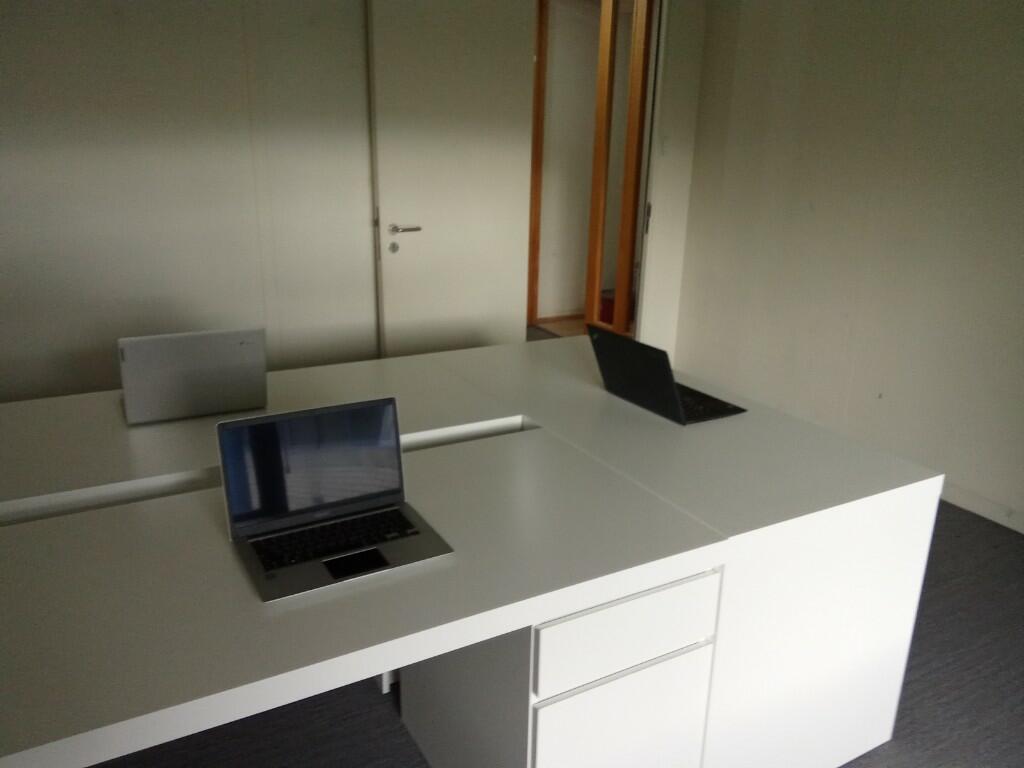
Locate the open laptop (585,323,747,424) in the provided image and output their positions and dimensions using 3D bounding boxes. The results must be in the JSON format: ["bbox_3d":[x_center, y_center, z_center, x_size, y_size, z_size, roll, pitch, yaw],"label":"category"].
[{"bbox_3d":[0.424,-0.044,2.270,0.310,0.209,0.320,-9,20,-31],"label":"open laptop"}]

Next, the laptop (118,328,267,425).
[{"bbox_3d":[-0.821,-0.048,2.127,0.326,0.237,0.302,-7,19,-25],"label":"laptop"}]

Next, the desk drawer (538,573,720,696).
[{"bbox_3d":[0.111,0.385,1.655,0.408,0.141,0.423,-8,20,-29],"label":"desk drawer"}]

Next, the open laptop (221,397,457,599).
[{"bbox_3d":[-0.304,0.188,1.438,0.327,0.222,0.255,-9,20,-30],"label":"open laptop"}]

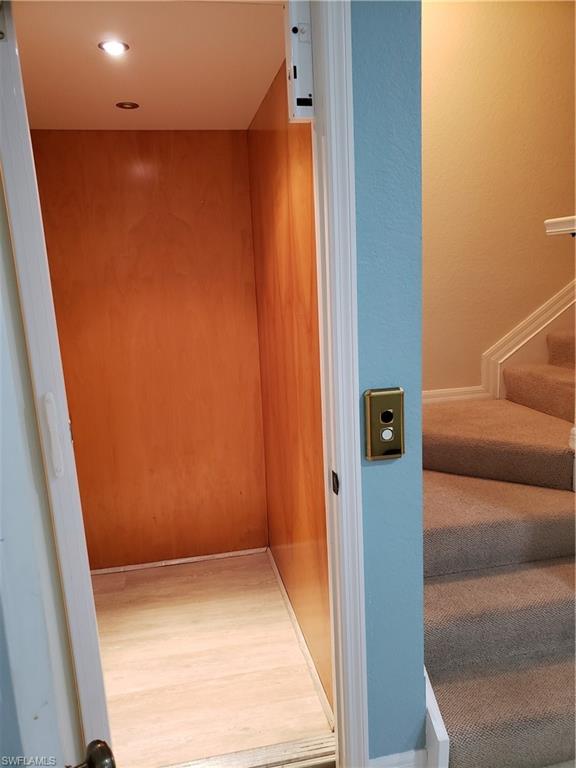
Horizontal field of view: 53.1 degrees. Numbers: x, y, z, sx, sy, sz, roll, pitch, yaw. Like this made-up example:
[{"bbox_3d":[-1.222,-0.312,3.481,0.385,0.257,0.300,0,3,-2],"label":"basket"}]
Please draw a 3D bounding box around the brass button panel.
[{"bbox_3d":[0.240,0.101,1.429,0.100,0.175,0.015,-5,10,-11],"label":"brass button panel"}]

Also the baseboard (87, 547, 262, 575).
[{"bbox_3d":[-0.592,0.932,3.052,0.990,0.021,0.017,-5,10,-11],"label":"baseboard"}]

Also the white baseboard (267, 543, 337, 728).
[{"bbox_3d":[0.021,1.001,2.501,0.018,0.022,1.320,-5,10,-11],"label":"white baseboard"}]

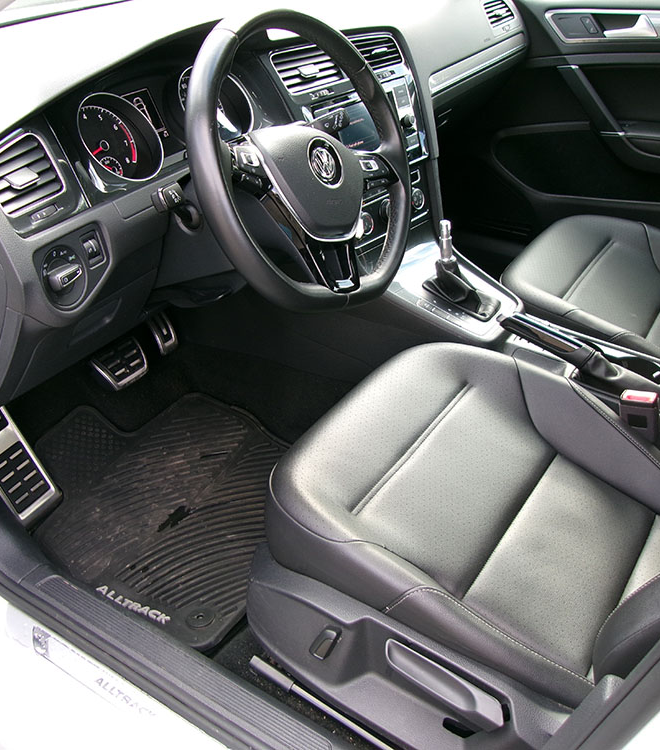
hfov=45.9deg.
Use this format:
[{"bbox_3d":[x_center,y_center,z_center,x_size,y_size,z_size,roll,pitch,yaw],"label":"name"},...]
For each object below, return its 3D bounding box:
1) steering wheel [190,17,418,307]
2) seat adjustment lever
[{"bbox_3d":[-0.028,-0.251,0.944,0.090,0.360,0.370,-6,6,43],"label":"steering wheel"},{"bbox_3d":[0.122,0.331,0.844,0.142,0.036,0.032,27,43,24],"label":"seat adjustment lever"}]

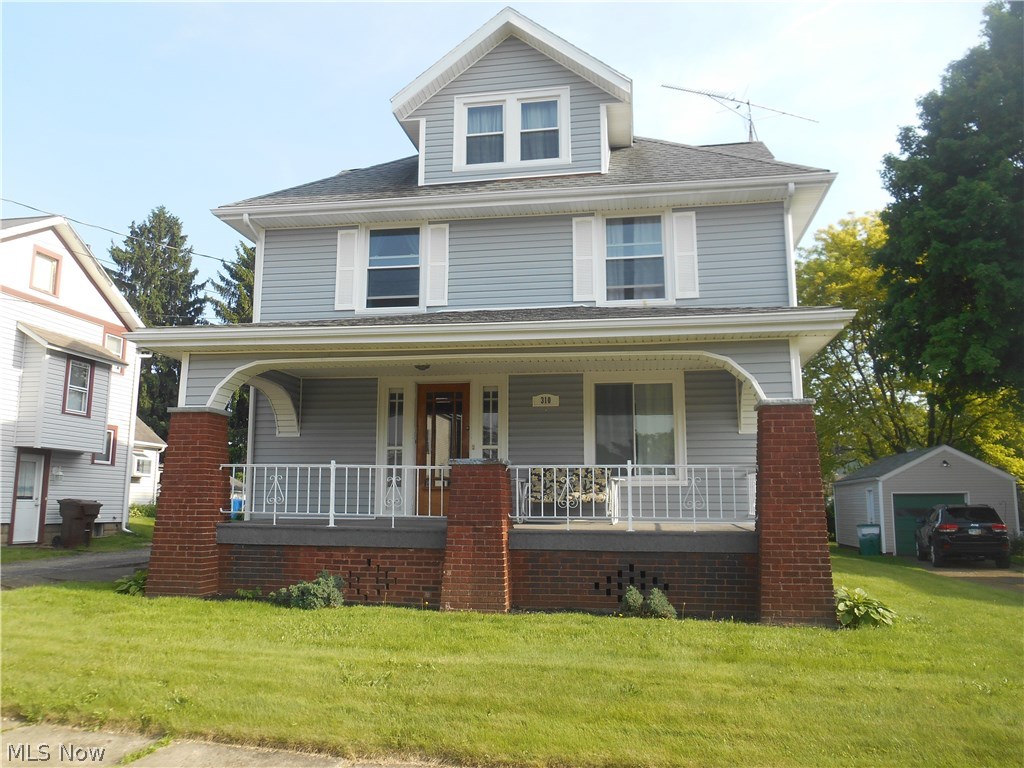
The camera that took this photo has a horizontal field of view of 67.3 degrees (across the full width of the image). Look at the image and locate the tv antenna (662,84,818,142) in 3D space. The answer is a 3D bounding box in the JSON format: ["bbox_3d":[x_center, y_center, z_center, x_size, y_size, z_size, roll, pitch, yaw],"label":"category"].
[{"bbox_3d":[4.906,-5.509,16.221,4.000,0.930,1.600,4,-10,-21],"label":"tv antenna"}]

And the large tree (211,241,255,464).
[{"bbox_3d":[-13.057,-0.069,36.635,5.300,14.240,5.300,-1,-9,9],"label":"large tree"}]

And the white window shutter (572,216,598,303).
[{"bbox_3d":[1.138,-1.950,12.023,0.354,1.352,0.040,-1,-8,10],"label":"white window shutter"}]

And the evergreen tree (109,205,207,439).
[{"bbox_3d":[-18.400,-1.295,39.600,5.800,16.491,5.800,-1,-8,10],"label":"evergreen tree"}]

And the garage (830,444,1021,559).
[{"bbox_3d":[15.666,4.444,29.817,4.550,3.780,6.600,-1,-8,10],"label":"garage"}]

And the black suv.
[{"bbox_3d":[13.960,4.720,24.060,1.950,1.770,4.820,-3,-10,19],"label":"black suv"}]

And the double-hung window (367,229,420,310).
[{"bbox_3d":[-1.827,-1.792,11.921,0.840,1.260,0.100,-1,-9,9],"label":"double-hung window"}]

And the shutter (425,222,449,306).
[{"bbox_3d":[-1.199,-1.925,12.422,0.357,1.365,0.040,-1,-8,10],"label":"shutter"}]

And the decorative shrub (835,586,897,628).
[{"bbox_3d":[3.798,2.389,8.264,0.634,0.372,0.620,-1,-8,10],"label":"decorative shrub"}]

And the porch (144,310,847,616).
[{"bbox_3d":[-0.310,0.688,10.214,8.524,4.220,3.370,-1,-8,10],"label":"porch"}]

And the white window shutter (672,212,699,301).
[{"bbox_3d":[2.527,-1.860,11.143,0.325,1.300,0.050,-1,-9,9],"label":"white window shutter"}]

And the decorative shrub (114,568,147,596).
[{"bbox_3d":[-4.842,2.518,9.912,0.620,0.380,0.600,-1,-9,9],"label":"decorative shrub"}]

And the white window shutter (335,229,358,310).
[{"bbox_3d":[-2.574,-1.770,11.993,0.325,1.300,0.050,-1,-9,9],"label":"white window shutter"}]

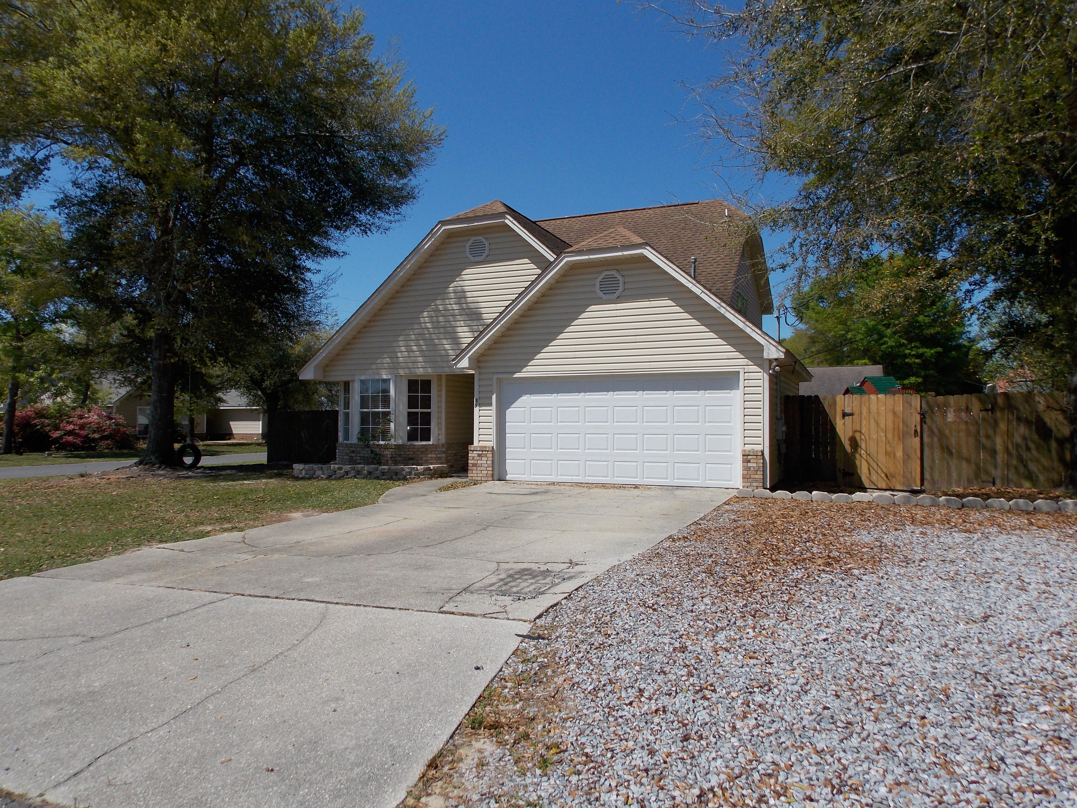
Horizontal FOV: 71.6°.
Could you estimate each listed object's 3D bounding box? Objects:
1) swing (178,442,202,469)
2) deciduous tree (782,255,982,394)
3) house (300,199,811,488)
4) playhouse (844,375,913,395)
[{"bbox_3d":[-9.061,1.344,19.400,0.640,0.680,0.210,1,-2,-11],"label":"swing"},{"bbox_3d":[20.662,-3.107,45.000,11.800,11.700,11.300,-1,-2,24],"label":"deciduous tree"},{"bbox_3d":[1.473,-2.203,21.497,12.000,8.050,13.400,-1,-2,23],"label":"house"},{"bbox_3d":[13.250,0.527,29.000,2.800,3.200,2.200,1,-2,-17],"label":"playhouse"}]

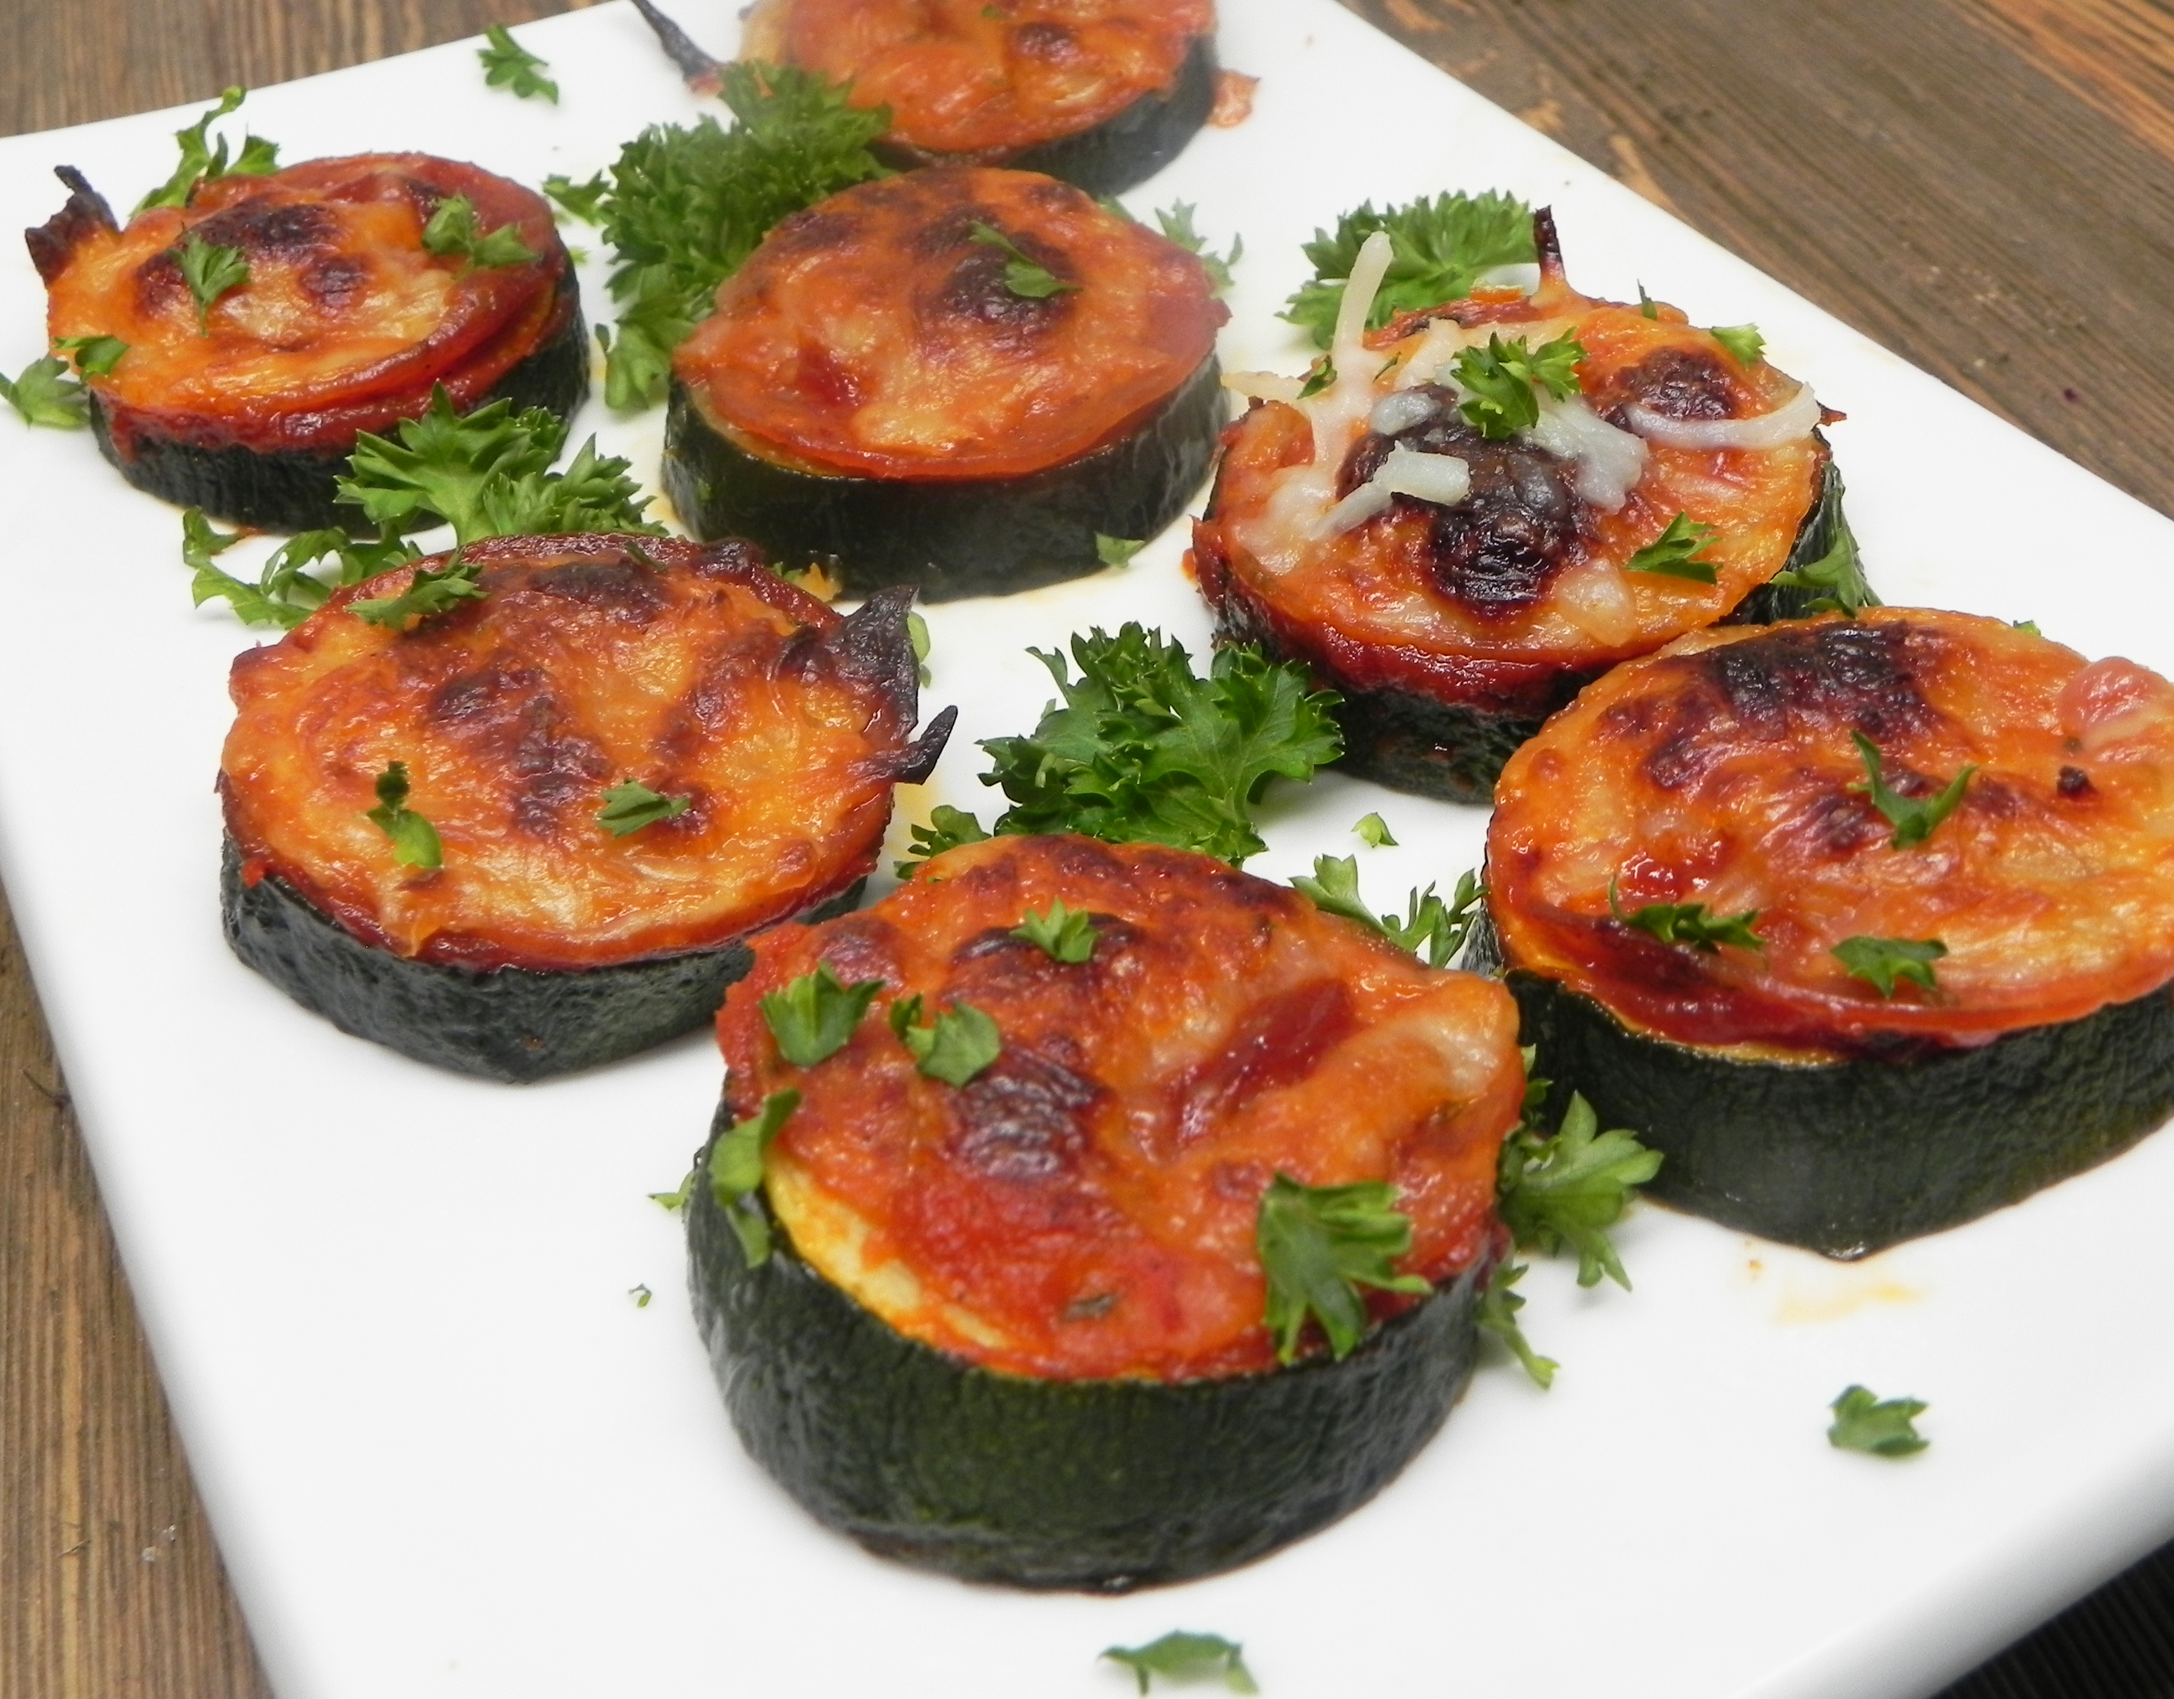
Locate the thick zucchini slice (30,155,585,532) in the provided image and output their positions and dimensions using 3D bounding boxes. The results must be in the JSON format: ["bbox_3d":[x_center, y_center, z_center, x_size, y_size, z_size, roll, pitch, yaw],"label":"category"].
[{"bbox_3d":[-0.084,-0.057,0.268,0.056,0.015,0.057,0,41,0],"label":"thick zucchini slice"}]

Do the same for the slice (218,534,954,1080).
[{"bbox_3d":[-0.044,-0.006,0.206,0.056,0.016,0.054,0,41,0],"label":"slice"}]

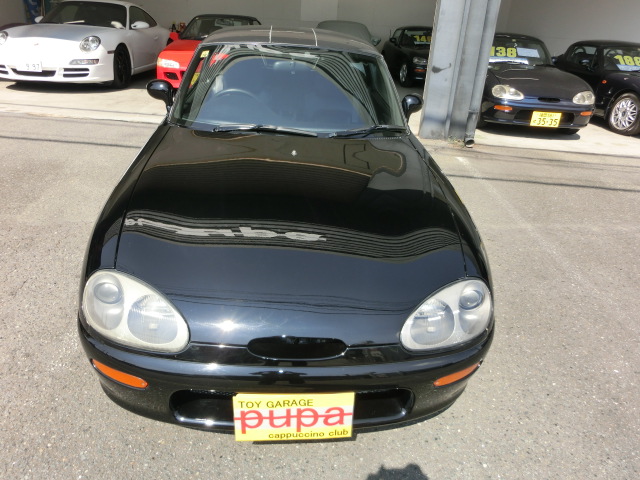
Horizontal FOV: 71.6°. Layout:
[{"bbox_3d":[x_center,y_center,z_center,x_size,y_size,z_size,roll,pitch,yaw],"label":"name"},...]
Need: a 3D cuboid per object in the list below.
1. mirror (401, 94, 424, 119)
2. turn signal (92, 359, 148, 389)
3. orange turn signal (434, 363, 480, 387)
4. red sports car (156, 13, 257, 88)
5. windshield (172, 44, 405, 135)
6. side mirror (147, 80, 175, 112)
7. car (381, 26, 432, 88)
[{"bbox_3d":[0.486,-0.706,2.345,0.138,0.130,0.100,2,28,-6],"label":"mirror"},{"bbox_3d":[-0.566,0.377,1.246,0.197,0.042,0.050,14,30,16],"label":"turn signal"},{"bbox_3d":[0.423,0.404,1.345,0.197,0.042,0.050,-12,32,-27],"label":"orange turn signal"},{"bbox_3d":[-1.544,-3.091,7.407,1.395,1.175,3.295,4,26,0],"label":"red sports car"},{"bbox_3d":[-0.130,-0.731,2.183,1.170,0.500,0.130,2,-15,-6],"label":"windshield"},{"bbox_3d":[-0.793,-0.722,2.210,0.138,0.130,0.100,2,28,-6],"label":"side mirror"},{"bbox_3d":[2.341,-4.335,10.443,1.395,1.185,3.295,-1,26,-9],"label":"car"}]

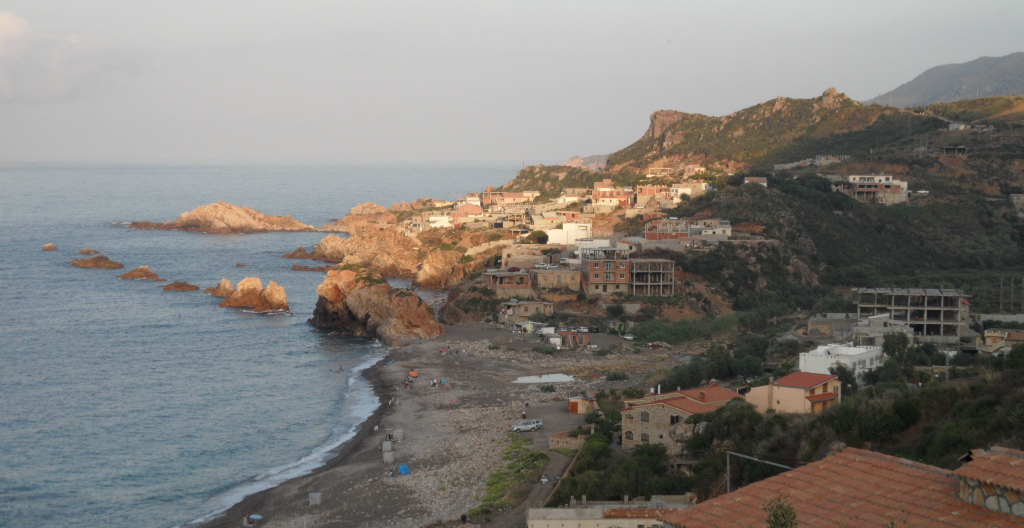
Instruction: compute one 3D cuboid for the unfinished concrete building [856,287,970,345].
[{"bbox_3d":[88.540,11.340,394.350,23.300,10.200,15.500,1,3,11],"label":"unfinished concrete building"}]

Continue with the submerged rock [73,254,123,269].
[{"bbox_3d":[-176.400,-0.950,756.250,21.000,5.000,11.000,0,3,0],"label":"submerged rock"}]

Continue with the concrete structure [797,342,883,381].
[{"bbox_3d":[60.540,18.030,325.620,10.500,5.800,15.000,2,4,30],"label":"concrete structure"}]

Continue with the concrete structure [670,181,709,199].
[{"bbox_3d":[70.950,-29.570,705.480,15.000,6.800,10.000,1,3,14],"label":"concrete structure"}]

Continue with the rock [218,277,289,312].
[{"bbox_3d":[-81.170,9.330,559.520,21.000,9.500,15.000,-1,3,-9],"label":"rock"}]

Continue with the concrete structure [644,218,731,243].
[{"bbox_3d":[54.710,-10.890,553.320,26.000,7.200,12.000,0,3,1],"label":"concrete structure"}]

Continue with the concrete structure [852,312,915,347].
[{"bbox_3d":[76.910,13.630,367.440,12.200,6.800,9.000,0,3,6],"label":"concrete structure"}]

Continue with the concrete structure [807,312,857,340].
[{"bbox_3d":[74.680,14.220,413.550,11.500,5.500,8.000,0,3,6],"label":"concrete structure"}]

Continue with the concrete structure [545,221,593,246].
[{"bbox_3d":[17.540,-9.280,541.390,13.000,7.000,10.000,1,4,17],"label":"concrete structure"}]

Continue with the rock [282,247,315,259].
[{"bbox_3d":[-100.090,-5.370,832.120,14.500,4.900,8.500,0,3,0],"label":"rock"}]

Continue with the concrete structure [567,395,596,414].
[{"bbox_3d":[11.570,23.510,299.900,3.200,2.600,4.000,2,4,25],"label":"concrete structure"}]

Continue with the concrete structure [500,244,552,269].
[{"bbox_3d":[3.720,-1.980,471.700,12.800,5.700,9.000,0,3,2],"label":"concrete structure"}]

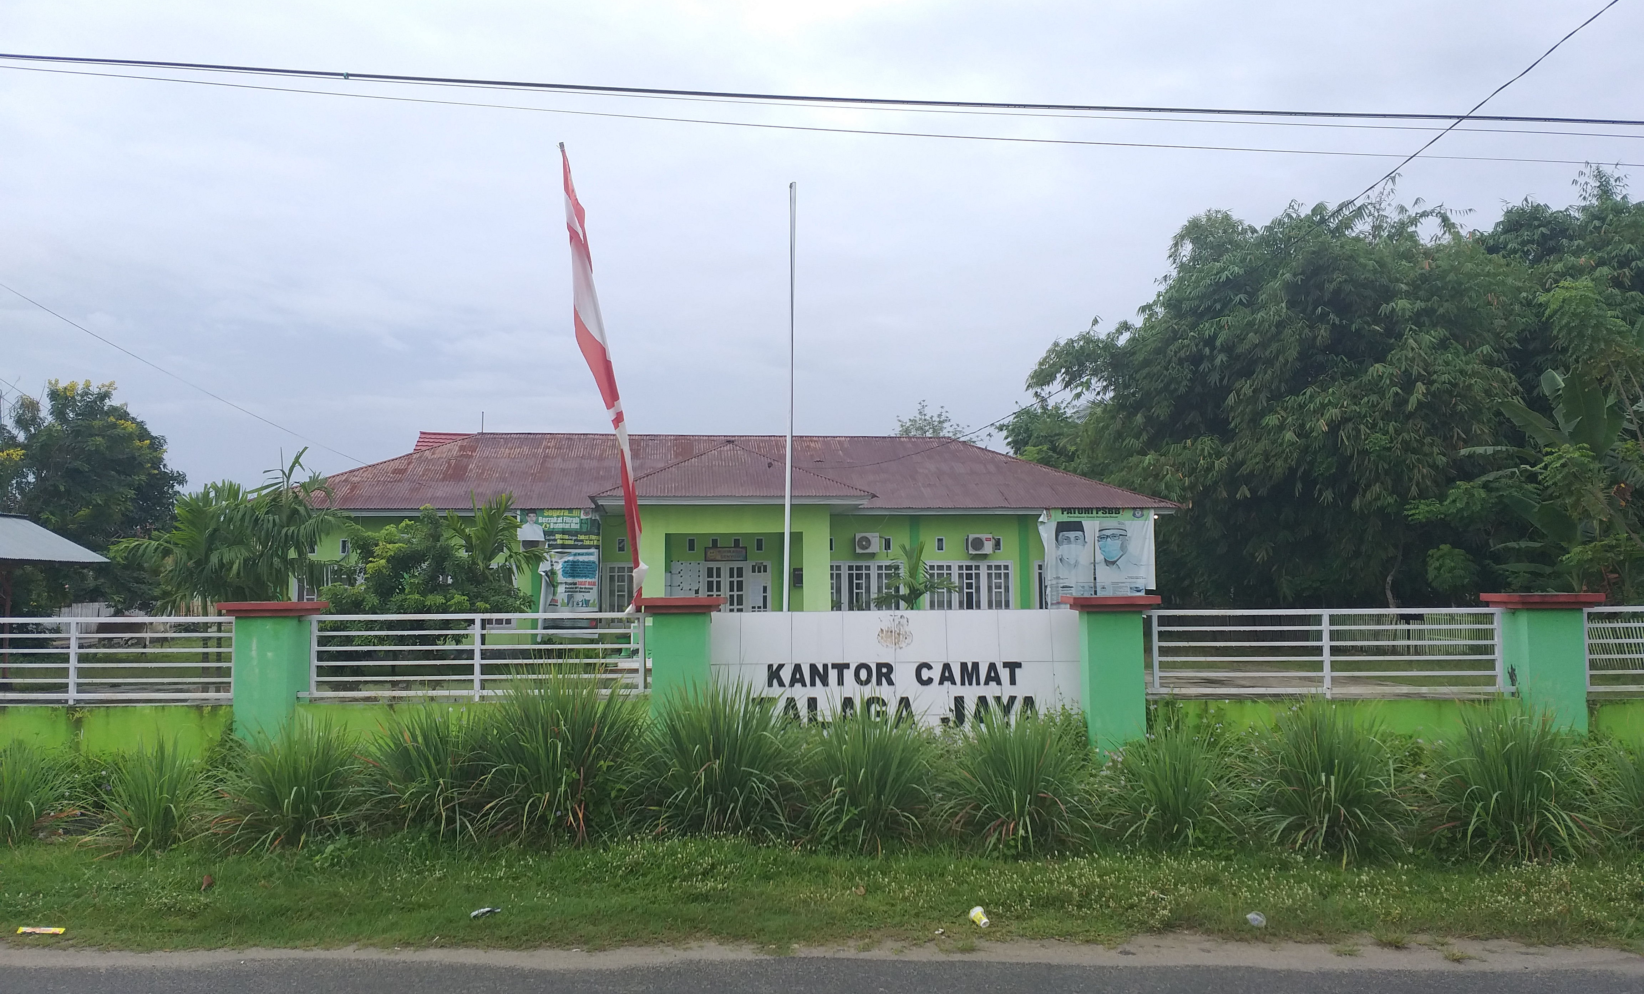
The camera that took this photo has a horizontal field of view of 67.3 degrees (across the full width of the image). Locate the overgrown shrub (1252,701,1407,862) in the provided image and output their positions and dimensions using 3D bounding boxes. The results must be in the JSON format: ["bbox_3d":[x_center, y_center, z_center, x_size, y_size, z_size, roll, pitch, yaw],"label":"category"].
[{"bbox_3d":[2.839,1.527,6.933,0.880,0.820,0.850,0,-4,1],"label":"overgrown shrub"}]

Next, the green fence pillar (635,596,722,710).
[{"bbox_3d":[-1.063,1.441,9.481,0.600,1.340,0.590,0,-3,3],"label":"green fence pillar"}]

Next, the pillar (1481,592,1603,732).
[{"bbox_3d":[5.454,1.418,9.325,0.610,1.370,0.600,0,-4,1],"label":"pillar"}]

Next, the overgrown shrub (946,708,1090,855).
[{"bbox_3d":[1.123,1.569,7.117,0.850,0.780,0.820,0,-4,1],"label":"overgrown shrub"}]

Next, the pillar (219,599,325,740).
[{"bbox_3d":[-4.284,1.476,9.636,0.600,1.320,0.590,0,-3,3],"label":"pillar"}]

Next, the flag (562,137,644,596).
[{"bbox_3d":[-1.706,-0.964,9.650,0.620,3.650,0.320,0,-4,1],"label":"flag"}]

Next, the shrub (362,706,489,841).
[{"bbox_3d":[-2.397,1.616,7.512,0.820,0.780,0.800,0,-4,1],"label":"shrub"}]

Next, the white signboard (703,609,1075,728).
[{"bbox_3d":[0.566,1.439,9.627,2.870,1.100,0.130,0,-3,3],"label":"white signboard"}]

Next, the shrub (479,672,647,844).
[{"bbox_3d":[-1.563,1.557,7.460,0.980,0.990,0.850,0,-3,3],"label":"shrub"}]

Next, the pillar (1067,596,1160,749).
[{"bbox_3d":[2.182,1.417,9.324,0.600,1.330,0.590,0,-3,3],"label":"pillar"}]

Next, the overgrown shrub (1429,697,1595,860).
[{"bbox_3d":[3.850,1.519,6.905,0.950,0.820,0.880,0,-4,1],"label":"overgrown shrub"}]

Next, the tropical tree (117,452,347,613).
[{"bbox_3d":[-6.745,0.957,14.003,2.600,2.990,2.400,0,-4,1],"label":"tropical tree"}]

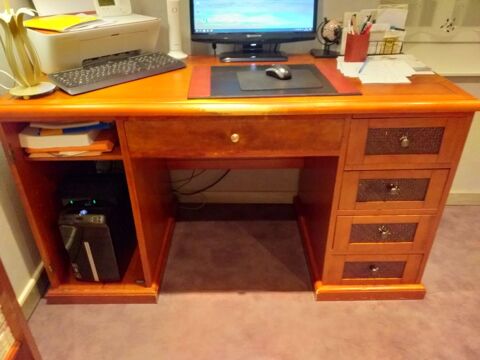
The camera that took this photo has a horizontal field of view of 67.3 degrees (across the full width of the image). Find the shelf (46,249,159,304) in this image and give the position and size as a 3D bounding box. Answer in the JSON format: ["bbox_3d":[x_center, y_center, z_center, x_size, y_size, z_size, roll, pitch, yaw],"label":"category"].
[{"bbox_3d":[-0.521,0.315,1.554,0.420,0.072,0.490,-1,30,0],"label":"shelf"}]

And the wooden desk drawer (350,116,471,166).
[{"bbox_3d":[0.489,-0.208,1.243,0.342,0.158,0.418,0,29,0],"label":"wooden desk drawer"}]

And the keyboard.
[{"bbox_3d":[-0.389,-0.355,1.196,0.152,0.024,0.419,32,42,29],"label":"keyboard"}]

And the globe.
[{"bbox_3d":[0.355,-0.567,1.444,0.125,0.145,0.110,-1,30,0],"label":"globe"}]

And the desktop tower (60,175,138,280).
[{"bbox_3d":[-0.533,0.155,1.439,0.165,0.315,0.370,-1,30,0],"label":"desktop tower"}]

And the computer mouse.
[{"bbox_3d":[0.124,-0.345,1.159,0.060,0.036,0.100,-22,36,-32],"label":"computer mouse"}]

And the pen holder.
[{"bbox_3d":[0.444,-0.519,1.403,0.080,0.102,0.080,-1,30,0],"label":"pen holder"}]

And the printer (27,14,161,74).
[{"bbox_3d":[-0.542,-0.527,1.395,0.242,0.147,0.444,26,39,38],"label":"printer"}]

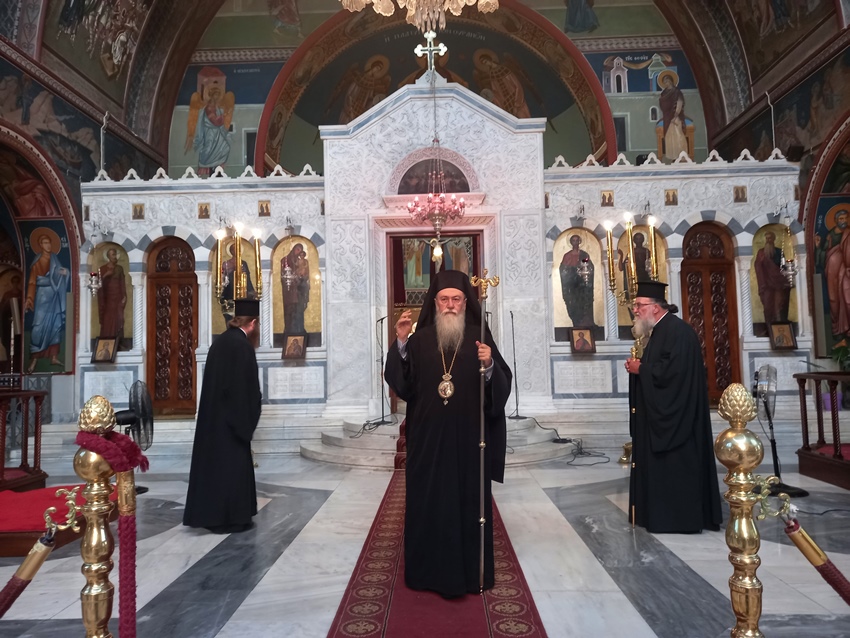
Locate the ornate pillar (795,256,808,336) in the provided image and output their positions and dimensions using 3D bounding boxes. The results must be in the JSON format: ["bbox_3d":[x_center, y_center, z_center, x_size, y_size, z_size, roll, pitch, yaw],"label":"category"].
[{"bbox_3d":[5.622,-0.327,9.152,0.190,1.205,0.180,-1,-4,1],"label":"ornate pillar"}]

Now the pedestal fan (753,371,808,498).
[{"bbox_3d":[3.215,0.997,5.663,0.460,1.180,0.500,-3,-4,30],"label":"pedestal fan"}]

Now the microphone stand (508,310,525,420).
[{"bbox_3d":[1.254,0.620,8.426,0.260,1.452,0.260,-1,-3,1],"label":"microphone stand"}]

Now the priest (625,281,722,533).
[{"bbox_3d":[1.952,0.646,4.873,0.690,1.902,0.570,-2,-4,8],"label":"priest"}]

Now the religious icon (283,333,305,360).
[{"bbox_3d":[-1.941,0.419,9.192,0.340,0.400,0.050,-1,-23,1],"label":"religious icon"}]

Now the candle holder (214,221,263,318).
[{"bbox_3d":[-2.369,0.296,7.807,0.620,3.133,0.600,-1,-3,1],"label":"candle holder"}]

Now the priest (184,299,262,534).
[{"bbox_3d":[-1.661,0.761,5.066,0.560,1.842,0.550,2,-5,-41],"label":"priest"}]

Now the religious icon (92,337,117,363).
[{"bbox_3d":[-4.828,0.468,9.260,0.340,0.410,0.050,-1,-23,1],"label":"religious icon"}]

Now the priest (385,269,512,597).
[{"bbox_3d":[0.116,0.609,3.567,0.690,1.800,0.500,-1,-4,1],"label":"priest"}]

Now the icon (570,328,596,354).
[{"bbox_3d":[2.341,0.332,9.072,0.345,0.400,0.040,-1,-22,1],"label":"icon"}]

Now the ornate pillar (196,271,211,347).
[{"bbox_3d":[-3.375,-0.140,9.367,0.190,1.194,0.180,-1,-4,1],"label":"ornate pillar"}]

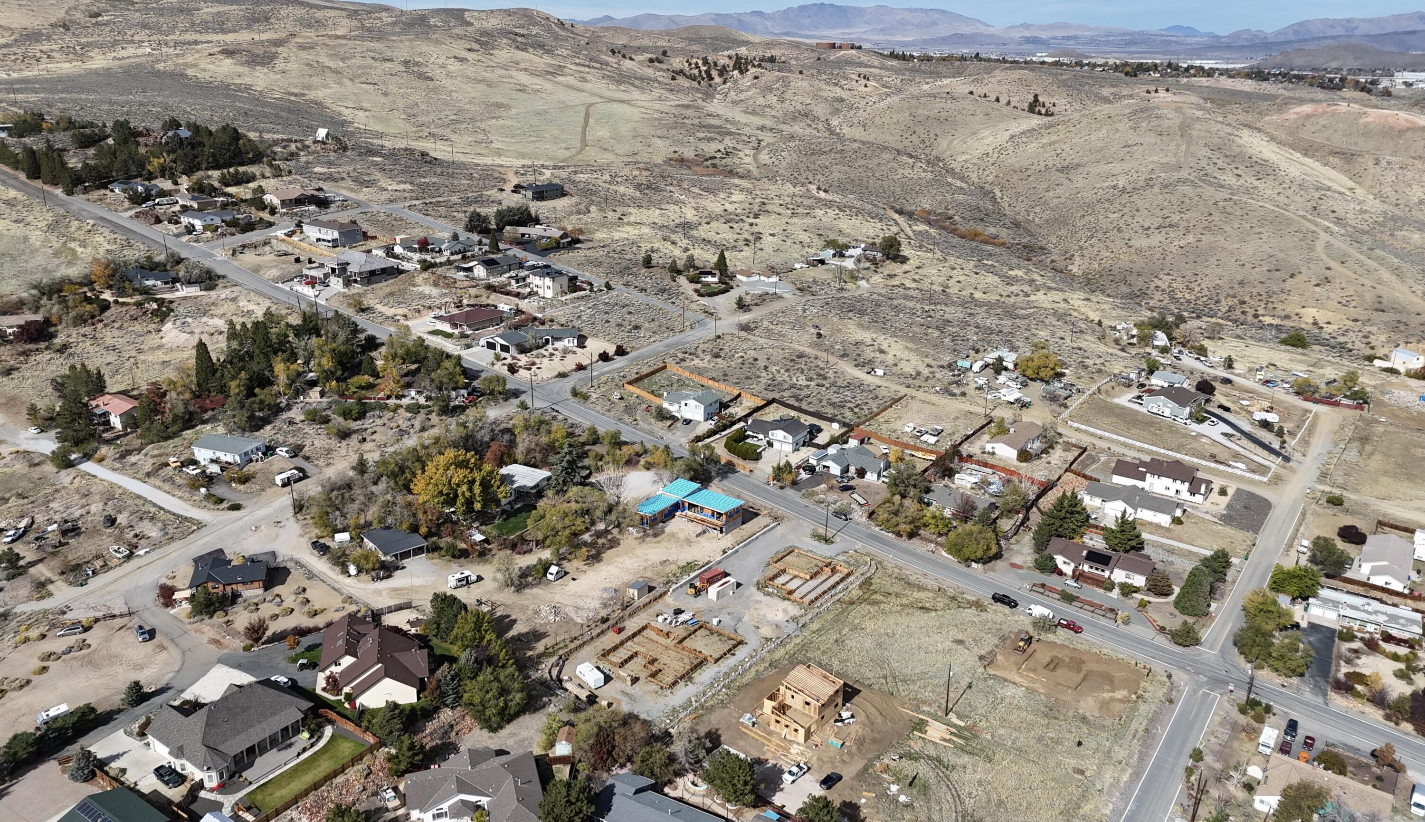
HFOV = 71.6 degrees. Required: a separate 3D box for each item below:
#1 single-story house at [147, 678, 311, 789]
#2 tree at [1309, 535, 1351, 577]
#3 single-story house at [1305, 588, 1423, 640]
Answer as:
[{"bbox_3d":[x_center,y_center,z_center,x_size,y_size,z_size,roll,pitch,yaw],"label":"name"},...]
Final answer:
[{"bbox_3d":[-82.520,51.750,168.550,23.010,6.260,20.790,13,24,31],"label":"single-story house"},{"bbox_3d":[159.180,37.030,254.780,9.600,8.900,9.600,14,25,33],"label":"tree"},{"bbox_3d":[154.660,47.860,234.280,22.900,3.600,10.500,14,25,32],"label":"single-story house"}]

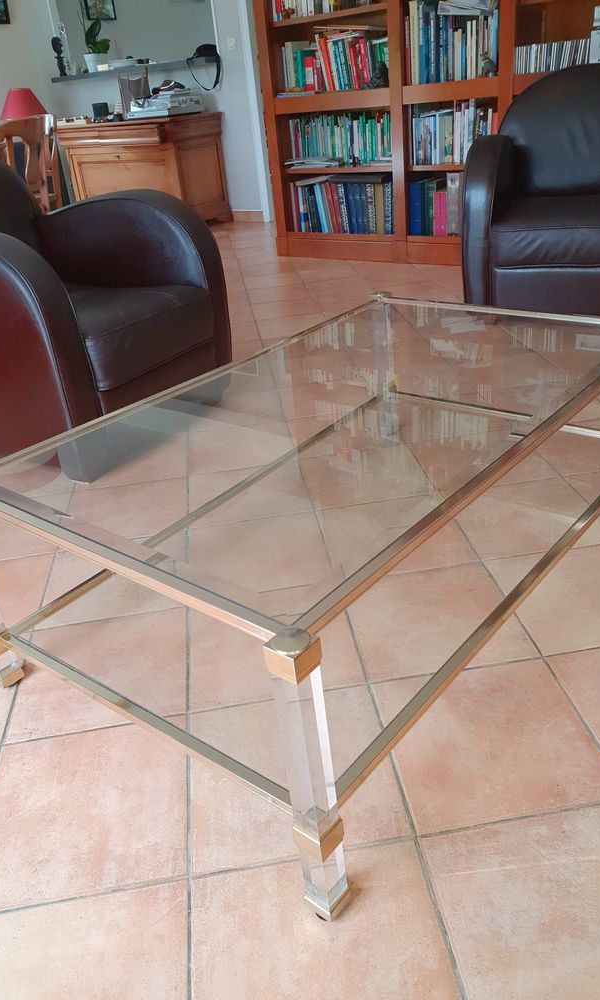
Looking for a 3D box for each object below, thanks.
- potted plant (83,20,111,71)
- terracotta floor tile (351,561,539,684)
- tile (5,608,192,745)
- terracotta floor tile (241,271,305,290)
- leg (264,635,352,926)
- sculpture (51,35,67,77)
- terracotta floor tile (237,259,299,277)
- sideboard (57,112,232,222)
[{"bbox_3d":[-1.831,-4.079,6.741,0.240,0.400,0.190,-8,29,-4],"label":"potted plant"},{"bbox_3d":[0.273,0.248,1.555,0.330,0.010,0.330,-8,29,-4],"label":"terracotta floor tile"},{"bbox_3d":[-0.402,0.352,1.560,0.340,0.012,0.340,-8,28,-4],"label":"tile"},{"bbox_3d":[-0.165,-1.344,4.645,0.340,0.012,0.340,-8,28,-4],"label":"terracotta floor tile"},{"bbox_3d":[0.014,0.363,0.949,0.047,0.462,0.047,17,36,36],"label":"leg"},{"bbox_3d":[-2.331,-4.290,7.266,0.108,0.321,0.090,-5,28,2],"label":"sculpture"},{"bbox_3d":[-0.204,-1.439,4.724,0.330,0.010,0.330,-8,29,-4],"label":"terracotta floor tile"},{"bbox_3d":[-1.363,-2.908,6.710,1.428,0.867,0.564,16,35,34],"label":"sideboard"}]

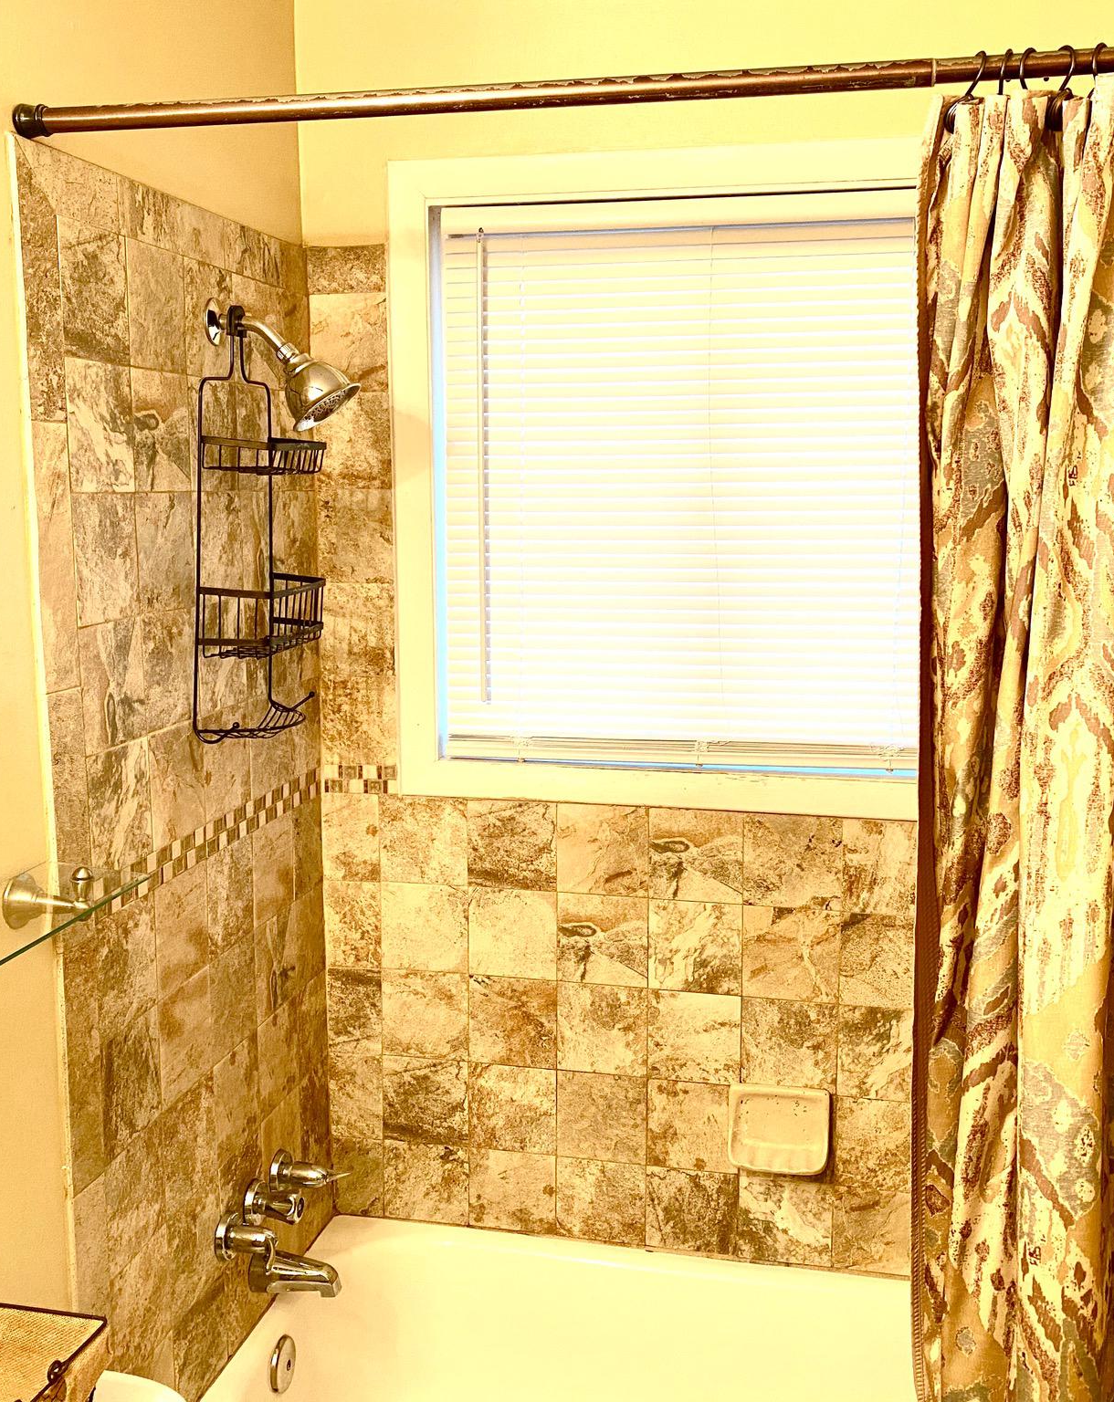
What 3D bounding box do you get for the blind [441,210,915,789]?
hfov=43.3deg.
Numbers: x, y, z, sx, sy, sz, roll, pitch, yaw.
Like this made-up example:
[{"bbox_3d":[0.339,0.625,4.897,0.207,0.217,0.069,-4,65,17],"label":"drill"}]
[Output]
[{"bbox_3d":[0.233,-0.334,2.233,0.856,0.902,0.042,2,9,12],"label":"blind"}]

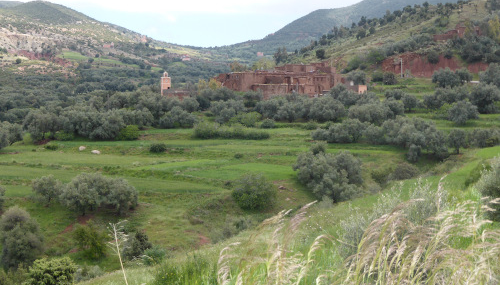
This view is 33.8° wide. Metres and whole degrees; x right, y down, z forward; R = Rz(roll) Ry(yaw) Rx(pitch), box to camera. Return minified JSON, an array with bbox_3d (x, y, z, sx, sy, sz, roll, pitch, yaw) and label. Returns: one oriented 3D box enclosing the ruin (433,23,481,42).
[{"bbox_3d":[96.566,-51.439,385.000,22.000,8.000,12.000,1,6,14],"label":"ruin"}]

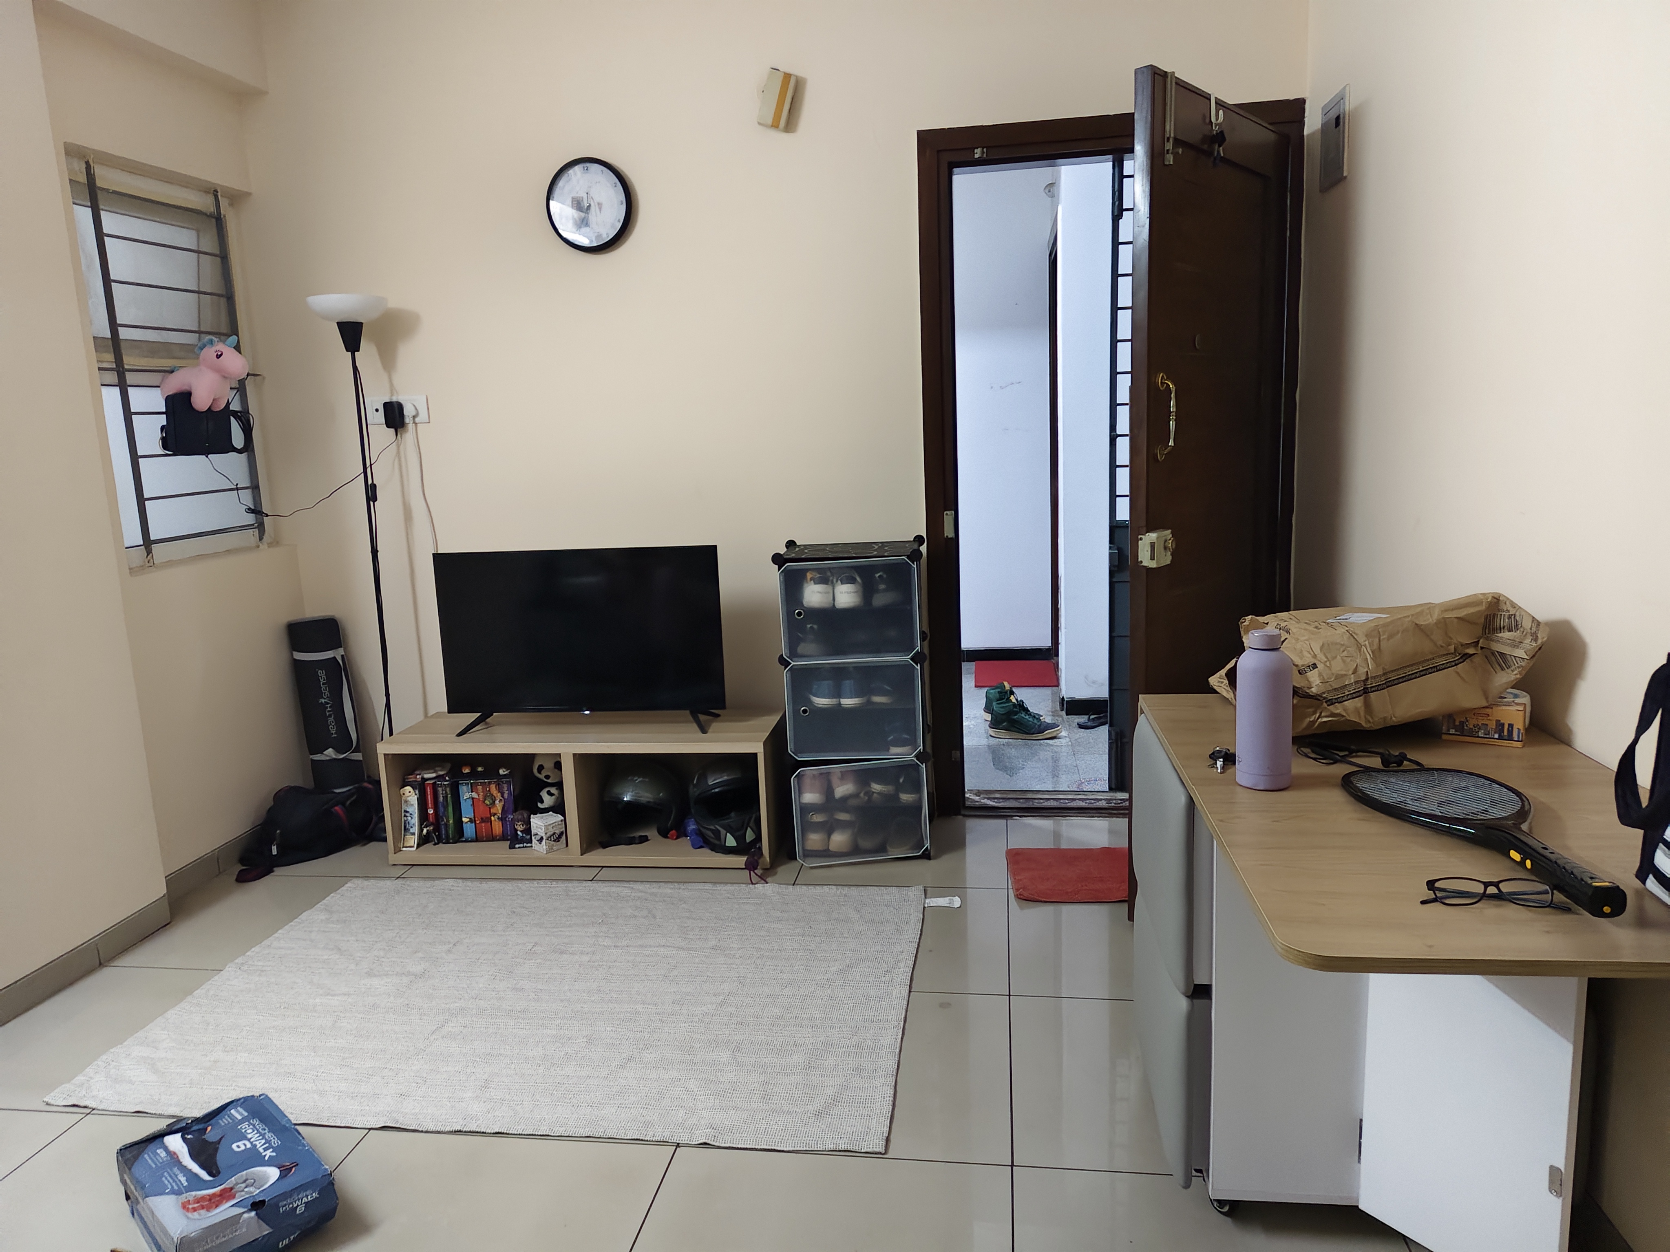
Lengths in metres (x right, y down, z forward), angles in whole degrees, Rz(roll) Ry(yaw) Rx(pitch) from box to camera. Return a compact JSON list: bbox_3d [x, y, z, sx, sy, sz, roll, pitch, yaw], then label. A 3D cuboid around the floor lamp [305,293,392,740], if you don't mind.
[{"bbox_3d":[-1.491,-0.171,3.755,0.275,1.748,0.275,-1,10,8],"label":"floor lamp"}]

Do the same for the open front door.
[{"bbox_3d":[1.018,-0.321,3.132,0.045,2.045,0.936,6,13,38],"label":"open front door"}]

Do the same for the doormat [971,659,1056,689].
[{"bbox_3d":[0.902,0.233,5.788,0.400,0.012,0.610,-1,10,8],"label":"doormat"}]

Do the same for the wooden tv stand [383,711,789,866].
[{"bbox_3d":[-0.762,0.504,3.622,1.185,0.384,0.353,-1,10,8],"label":"wooden tv stand"}]

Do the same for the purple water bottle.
[{"bbox_3d":[0.610,0.116,1.657,0.077,0.227,0.077,-1,10,8],"label":"purple water bottle"}]

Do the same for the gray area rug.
[{"bbox_3d":[-0.685,0.850,2.796,1.745,0.012,1.195,-1,10,8],"label":"gray area rug"}]

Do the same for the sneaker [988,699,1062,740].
[{"bbox_3d":[0.772,0.370,4.717,0.285,0.166,0.110,1,11,16],"label":"sneaker"}]

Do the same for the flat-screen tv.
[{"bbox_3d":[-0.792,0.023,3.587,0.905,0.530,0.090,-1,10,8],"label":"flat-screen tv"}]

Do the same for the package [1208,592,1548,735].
[{"bbox_3d":[0.909,0.048,1.980,0.480,0.150,0.270,-10,9,10],"label":"package"}]

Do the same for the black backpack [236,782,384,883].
[{"bbox_3d":[-1.661,0.631,3.722,0.440,0.195,0.270,-10,13,-38],"label":"black backpack"}]

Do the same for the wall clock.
[{"bbox_3d":[-0.763,-1.309,3.605,0.285,0.285,0.042,-1,10,8],"label":"wall clock"}]

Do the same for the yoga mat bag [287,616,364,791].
[{"bbox_3d":[-1.697,0.342,3.901,0.175,0.712,0.175,-8,4,-10],"label":"yoga mat bag"}]

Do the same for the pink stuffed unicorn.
[{"bbox_3d":[-1.887,-0.759,3.465,0.220,0.225,0.130,-5,11,-14],"label":"pink stuffed unicorn"}]

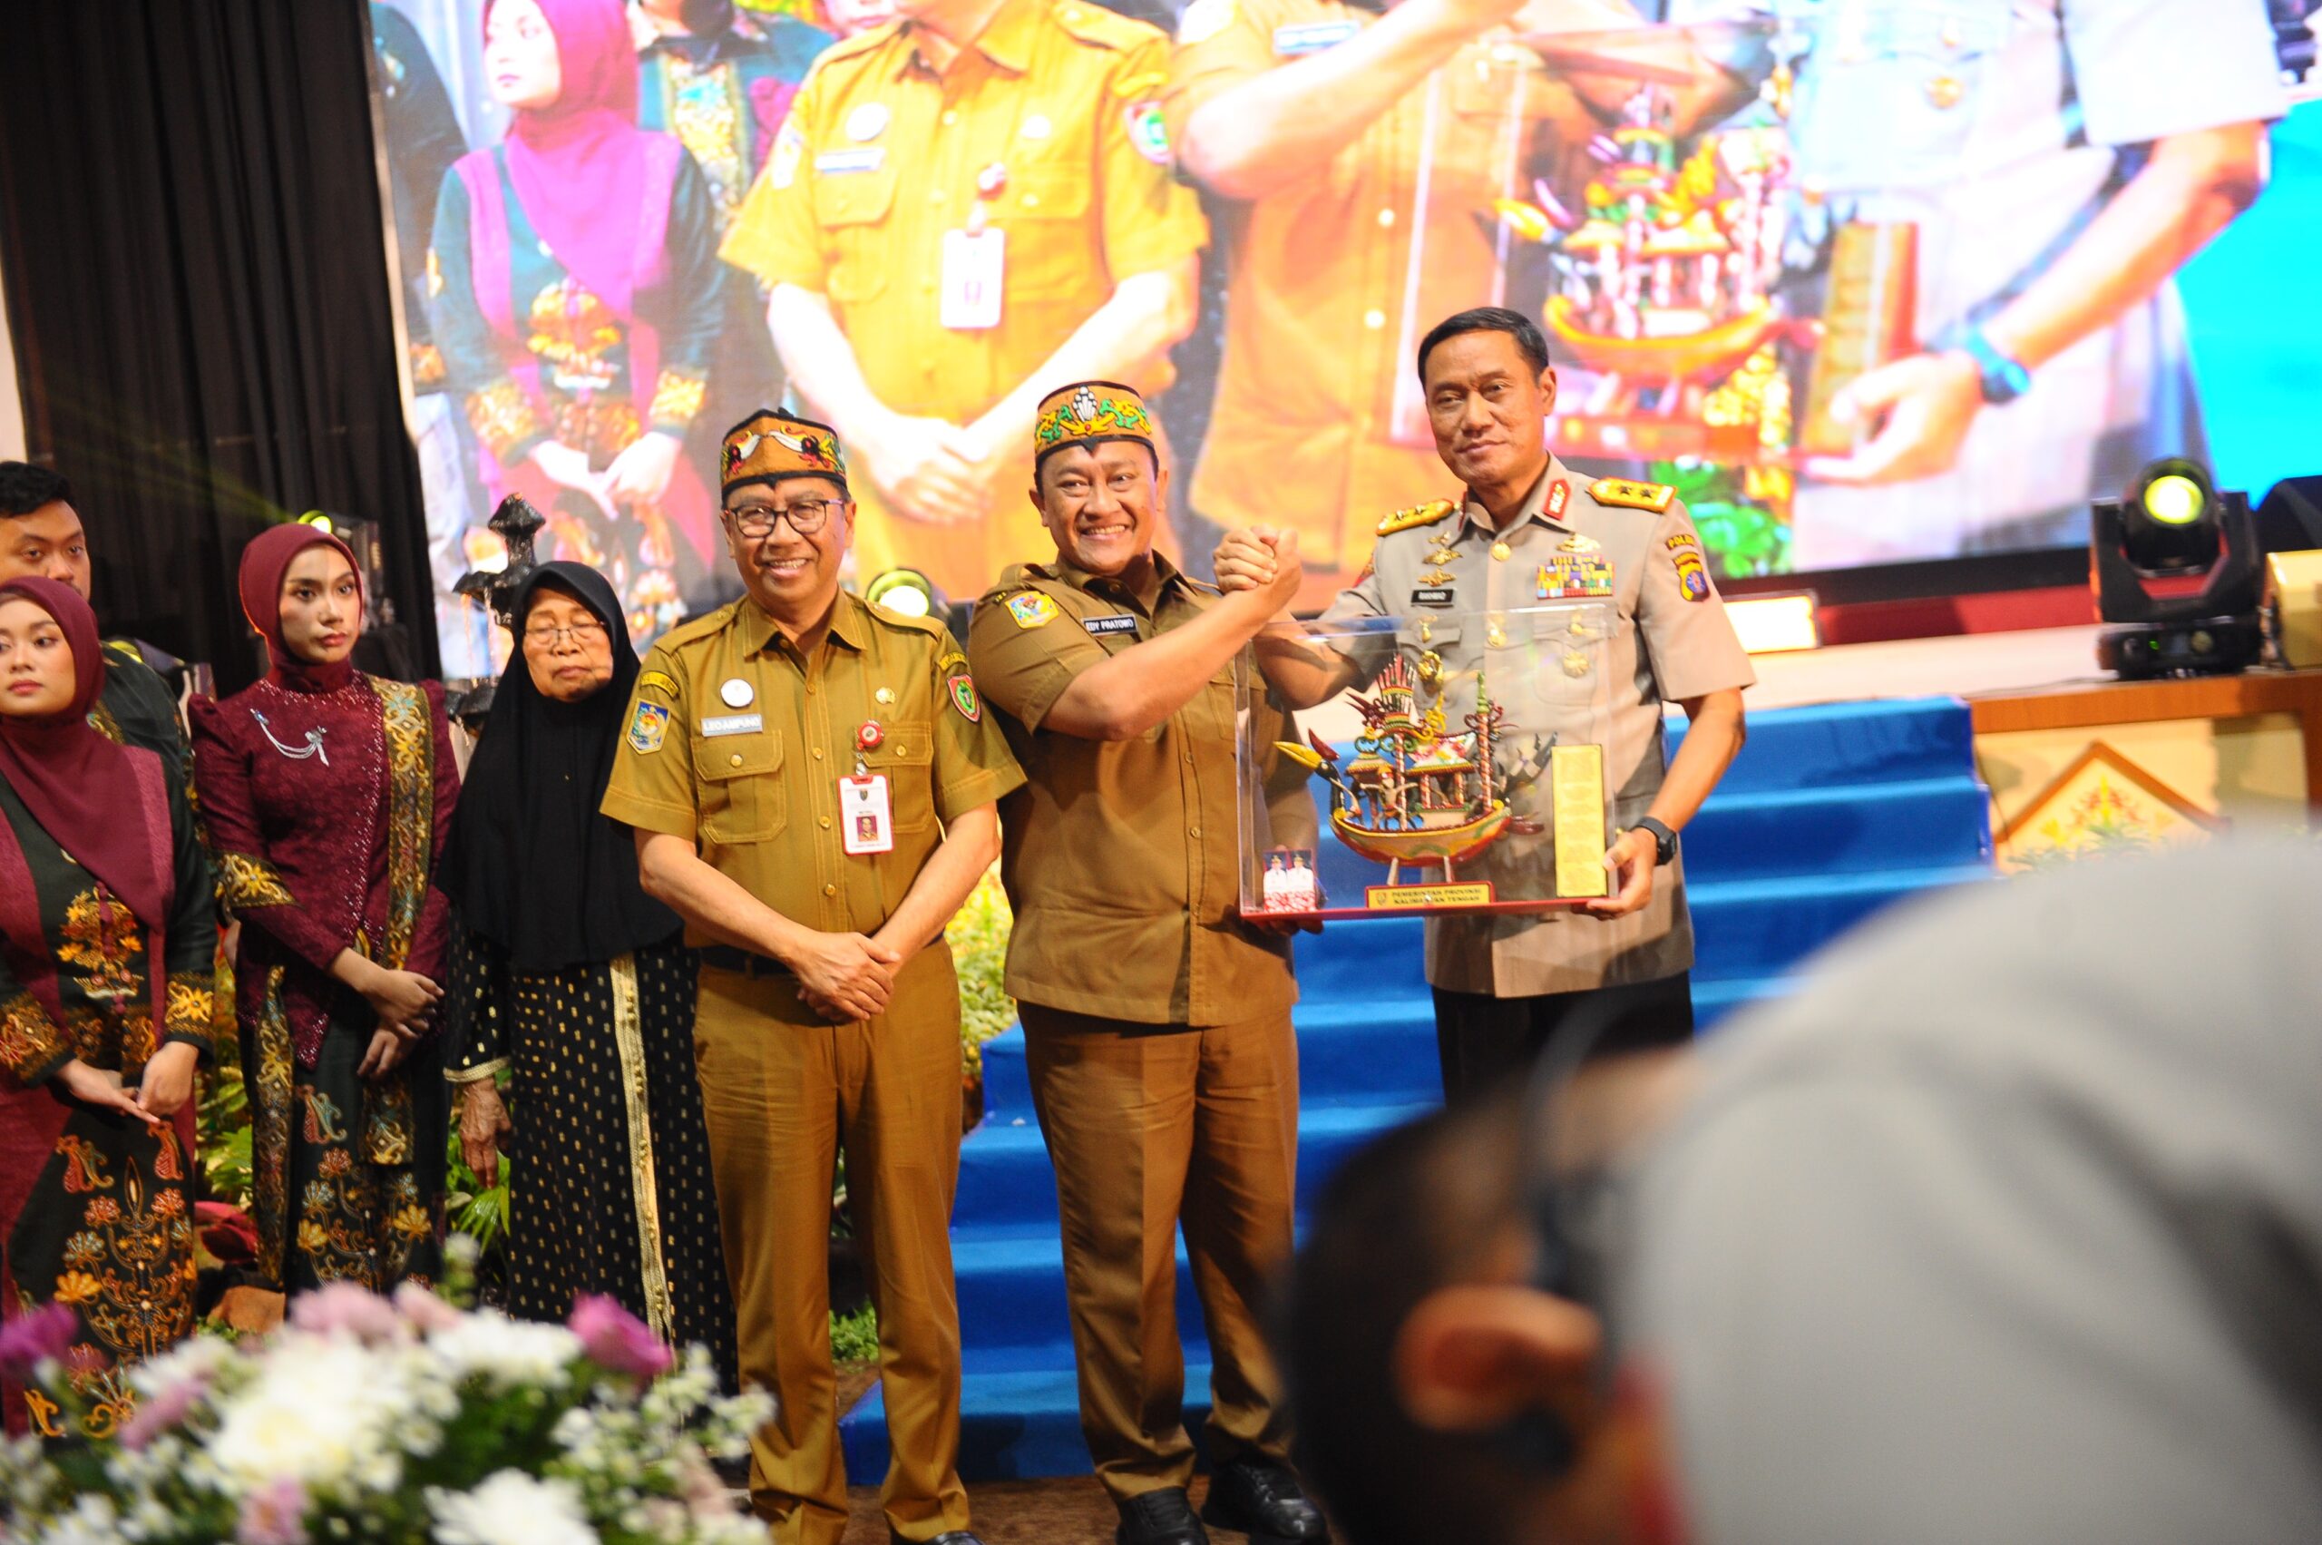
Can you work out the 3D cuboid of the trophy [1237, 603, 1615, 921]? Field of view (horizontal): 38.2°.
[{"bbox_3d":[0.374,-0.011,4.680,0.515,0.400,0.250,-2,2,-5],"label":"trophy"}]

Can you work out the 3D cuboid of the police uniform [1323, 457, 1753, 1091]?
[{"bbox_3d":[0.582,0.291,4.920,0.580,1.430,0.420,-4,3,22],"label":"police uniform"}]

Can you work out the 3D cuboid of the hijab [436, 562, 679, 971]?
[{"bbox_3d":[-0.933,-0.007,5.250,0.400,0.650,0.340,-6,3,-18],"label":"hijab"}]

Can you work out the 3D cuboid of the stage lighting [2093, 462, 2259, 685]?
[{"bbox_3d":[2.184,-0.438,7.200,0.340,0.460,0.300,-5,3,12],"label":"stage lighting"}]

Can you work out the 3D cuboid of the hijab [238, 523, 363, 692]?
[{"bbox_3d":[-1.384,-0.264,5.400,0.200,0.270,0.240,-7,3,-36],"label":"hijab"}]

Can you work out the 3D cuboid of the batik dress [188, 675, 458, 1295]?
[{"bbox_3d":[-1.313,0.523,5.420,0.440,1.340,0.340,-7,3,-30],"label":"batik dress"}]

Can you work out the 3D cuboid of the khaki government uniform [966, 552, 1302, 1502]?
[{"bbox_3d":[-0.025,0.379,4.950,0.500,1.410,0.400,-6,3,-18],"label":"khaki government uniform"}]

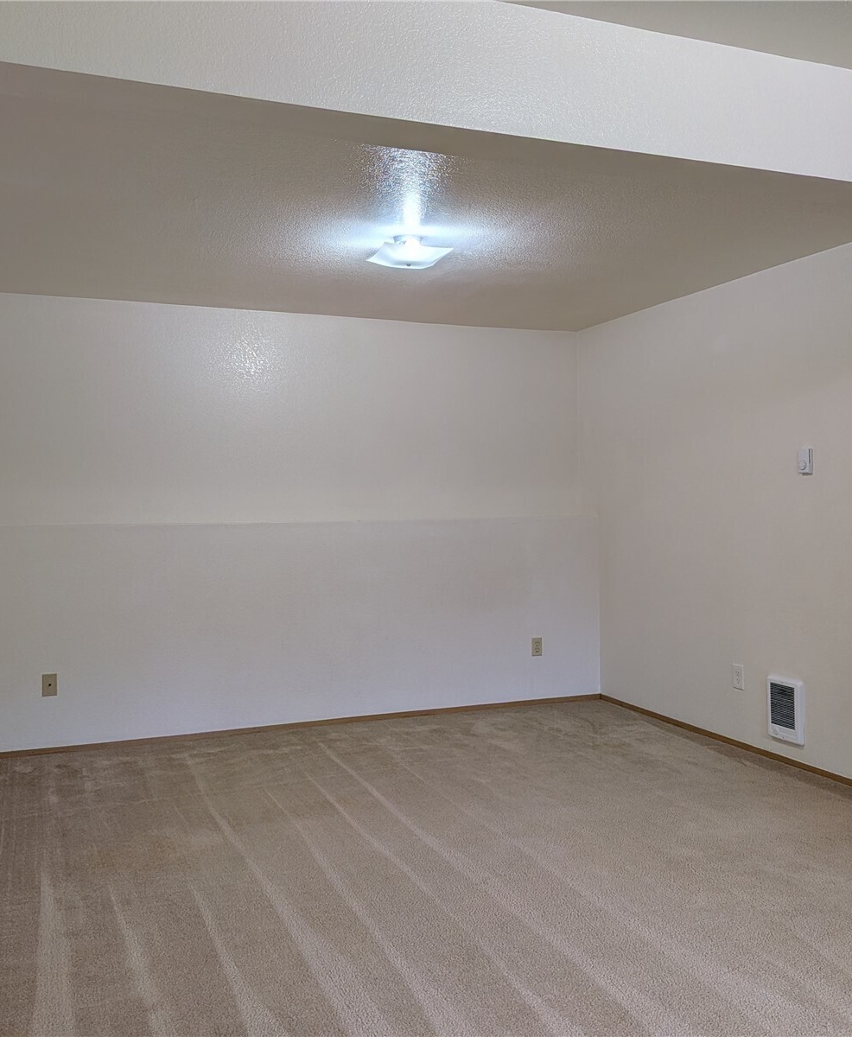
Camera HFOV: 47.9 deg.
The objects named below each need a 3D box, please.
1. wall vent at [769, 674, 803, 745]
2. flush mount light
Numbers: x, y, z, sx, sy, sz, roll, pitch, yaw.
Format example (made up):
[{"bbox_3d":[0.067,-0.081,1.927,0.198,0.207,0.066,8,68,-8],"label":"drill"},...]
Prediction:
[{"bbox_3d":[1.740,0.929,4.635,0.025,0.300,0.232,-1,1,-22],"label":"wall vent"},{"bbox_3d":[-0.072,-1.135,4.108,0.305,0.122,0.305,-1,1,-22],"label":"flush mount light"}]

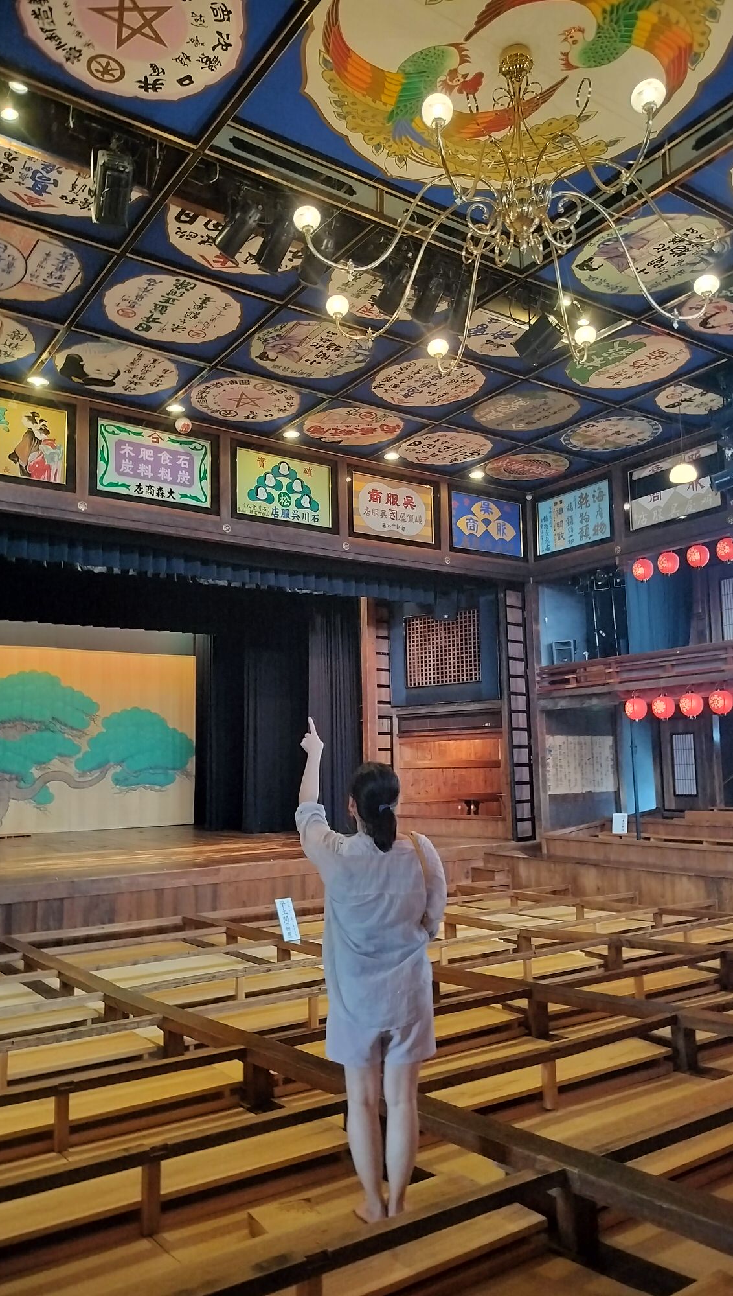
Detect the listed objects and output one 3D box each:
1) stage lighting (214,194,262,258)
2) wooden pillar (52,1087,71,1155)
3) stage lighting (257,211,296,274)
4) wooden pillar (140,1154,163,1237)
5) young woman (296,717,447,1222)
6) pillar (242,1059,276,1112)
[{"bbox_3d":[-1.034,-3.406,7.310,0.230,0.420,0.220,45,19,30],"label":"stage lighting"},{"bbox_3d":[-1.386,2.144,4.101,0.053,0.275,0.053,4,-9,-34],"label":"wooden pillar"},{"bbox_3d":[-0.764,-3.371,7.489,0.220,0.420,0.230,6,27,-42],"label":"stage lighting"},{"bbox_3d":[-0.817,2.103,3.428,0.056,0.250,0.062,4,-9,-35],"label":"wooden pillar"},{"bbox_3d":[0.023,1.134,3.433,0.529,1.759,0.510,1,-8,-15],"label":"young woman"},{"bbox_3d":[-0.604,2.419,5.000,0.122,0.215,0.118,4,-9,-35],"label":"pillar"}]

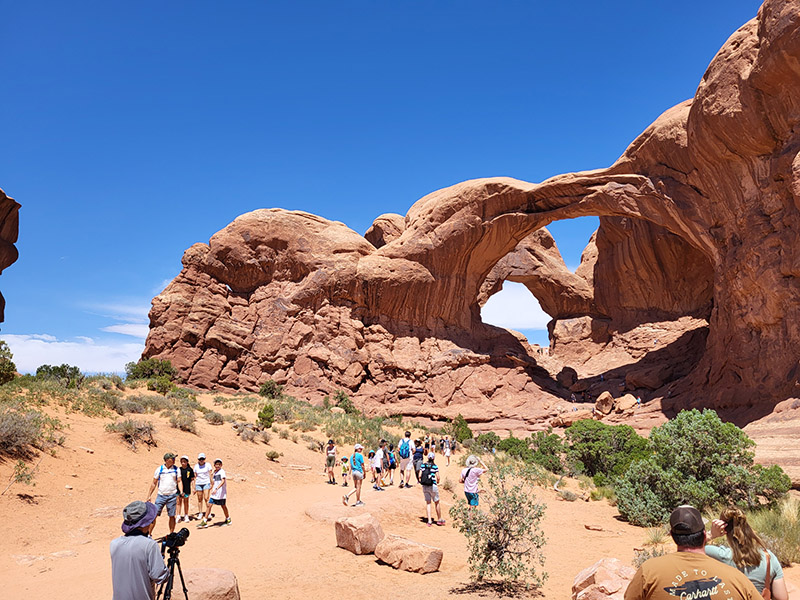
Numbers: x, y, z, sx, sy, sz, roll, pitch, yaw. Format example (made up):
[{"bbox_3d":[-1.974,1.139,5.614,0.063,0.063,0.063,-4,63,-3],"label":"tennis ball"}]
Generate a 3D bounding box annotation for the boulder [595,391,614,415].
[{"bbox_3d":[29.268,14.705,86.000,2.862,3.471,2.862,0,-11,0],"label":"boulder"}]

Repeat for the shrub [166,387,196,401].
[{"bbox_3d":[-12.391,5.347,34.000,1.754,0.784,1.403,0,-11,0],"label":"shrub"}]

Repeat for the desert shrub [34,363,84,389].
[{"bbox_3d":[-20.935,4.710,37.000,3.017,1.585,2.112,0,-11,0],"label":"desert shrub"}]

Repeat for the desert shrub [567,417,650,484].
[{"bbox_3d":[7.597,5.547,22.000,3.054,2.392,2.749,0,-11,0],"label":"desert shrub"}]

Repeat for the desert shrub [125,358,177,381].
[{"bbox_3d":[-18.647,5.242,45.000,3.969,1.705,2.977,0,-11,0],"label":"desert shrub"}]

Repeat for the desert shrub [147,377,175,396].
[{"bbox_3d":[-14.517,5.193,36.500,1.762,1.203,1.497,0,-11,0],"label":"desert shrub"}]

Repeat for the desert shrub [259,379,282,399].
[{"bbox_3d":[-10.692,7.447,50.000,1.997,1.648,1.797,0,-11,0],"label":"desert shrub"}]

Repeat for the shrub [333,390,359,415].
[{"bbox_3d":[-4.541,8.699,51.000,2.207,2.017,1.876,0,-11,0],"label":"shrub"}]

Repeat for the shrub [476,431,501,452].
[{"bbox_3d":[6.737,10.832,46.000,2.067,1.667,1.860,0,-11,0],"label":"shrub"}]

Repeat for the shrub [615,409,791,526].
[{"bbox_3d":[8.068,4.447,16.000,4.572,3.084,3.886,0,-11,0],"label":"shrub"}]

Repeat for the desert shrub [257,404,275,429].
[{"bbox_3d":[-7.386,6.398,33.000,0.989,1.305,0.989,0,-11,0],"label":"desert shrub"}]

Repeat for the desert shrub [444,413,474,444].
[{"bbox_3d":[5.149,11.033,52.000,2.423,2.570,2.302,0,-11,0],"label":"desert shrub"}]

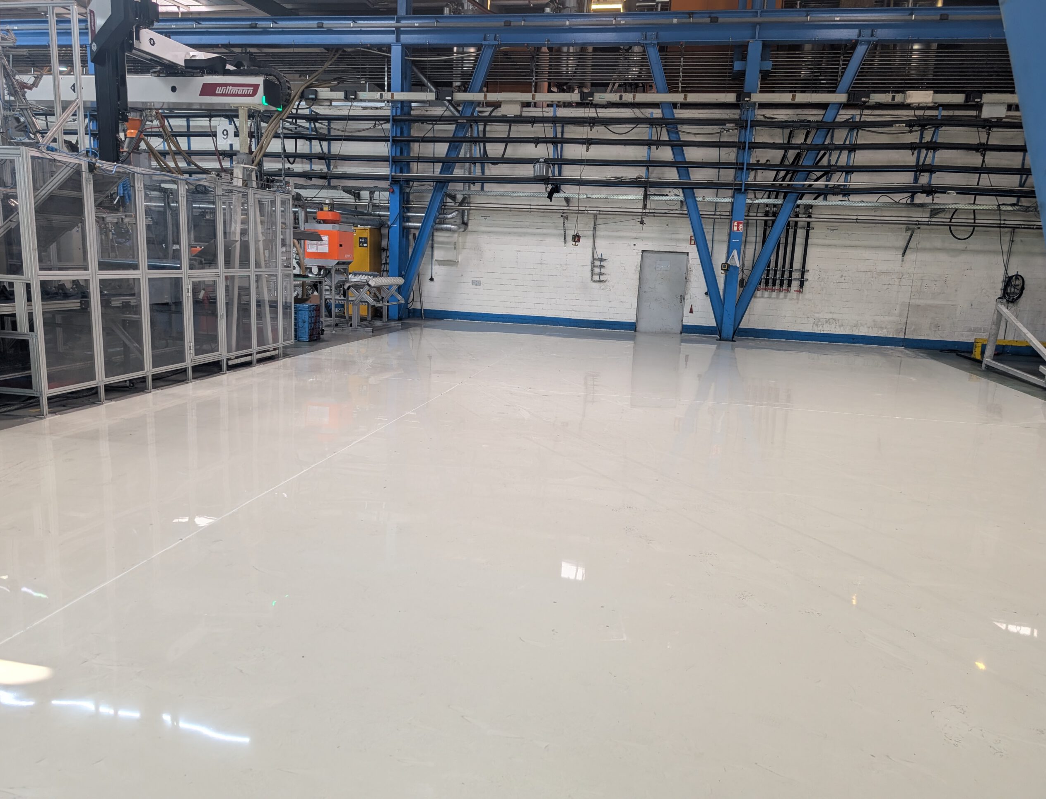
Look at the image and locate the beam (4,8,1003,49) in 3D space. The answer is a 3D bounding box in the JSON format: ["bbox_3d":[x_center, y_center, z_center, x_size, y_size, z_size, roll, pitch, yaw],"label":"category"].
[{"bbox_3d":[-1.735,-8.041,16.075,22.244,0.566,0.308,5,11,10],"label":"beam"}]

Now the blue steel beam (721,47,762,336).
[{"bbox_3d":[4.566,-4.268,15.480,0.254,6.038,0.254,5,11,10],"label":"blue steel beam"}]

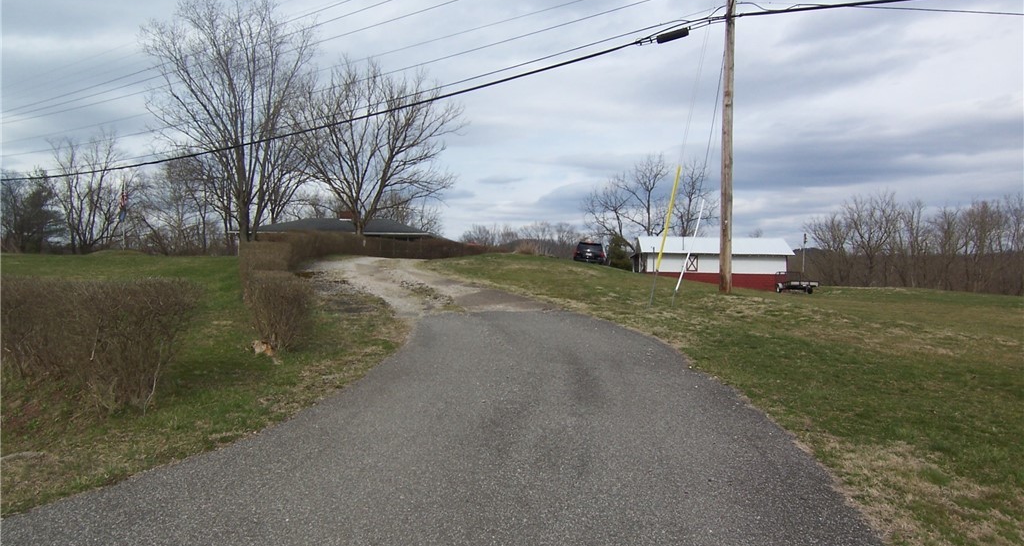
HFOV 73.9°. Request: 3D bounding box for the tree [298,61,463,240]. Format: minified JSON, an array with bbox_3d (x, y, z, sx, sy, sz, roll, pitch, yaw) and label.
[{"bbox_3d":[-8.044,-7.020,41.000,10.123,11.931,9.000,1,1,0],"label":"tree"}]

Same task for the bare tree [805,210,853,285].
[{"bbox_3d":[38.144,-3.013,82.000,5.785,9.280,5.500,1,1,0],"label":"bare tree"}]

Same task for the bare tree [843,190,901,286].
[{"bbox_3d":[43.326,-4.098,82.000,6.990,11.449,6.500,1,1,0],"label":"bare tree"}]

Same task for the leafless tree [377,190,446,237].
[{"bbox_3d":[-10.442,-5.196,70.000,6.996,6.790,6.000,1,1,0],"label":"leafless tree"}]

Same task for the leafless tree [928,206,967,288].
[{"bbox_3d":[52.606,-3.013,82.000,4.821,10.244,5.000,1,1,0],"label":"leafless tree"}]

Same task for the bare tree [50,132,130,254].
[{"bbox_3d":[-36.016,-6.862,58.000,6.990,10.400,6.500,1,1,0],"label":"bare tree"}]

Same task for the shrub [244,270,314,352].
[{"bbox_3d":[-3.075,0.496,9.000,0.898,1.085,0.950,1,1,0],"label":"shrub"}]

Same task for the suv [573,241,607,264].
[{"bbox_3d":[5.573,-1.235,48.000,2.000,1.780,4.950,4,1,0],"label":"suv"}]

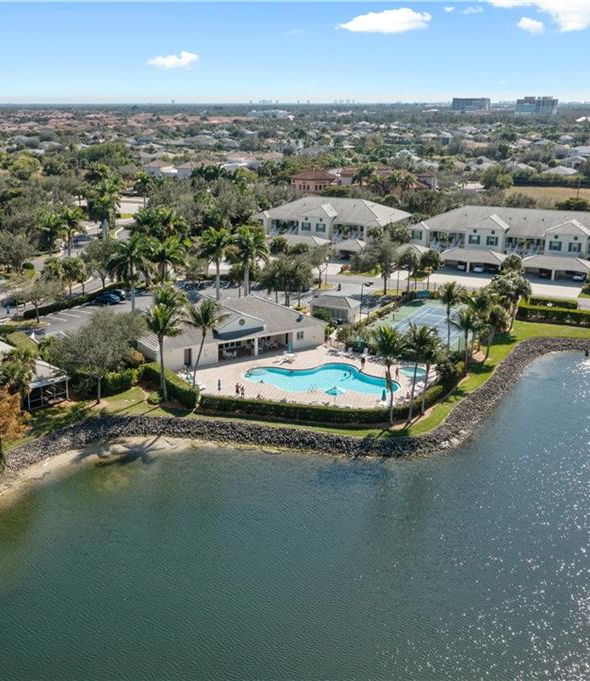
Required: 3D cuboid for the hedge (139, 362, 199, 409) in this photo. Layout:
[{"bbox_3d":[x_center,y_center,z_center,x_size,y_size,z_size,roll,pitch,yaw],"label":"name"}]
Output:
[{"bbox_3d":[-14.790,5.230,95.330,2.000,1.900,11.200,-12,20,-35],"label":"hedge"}]

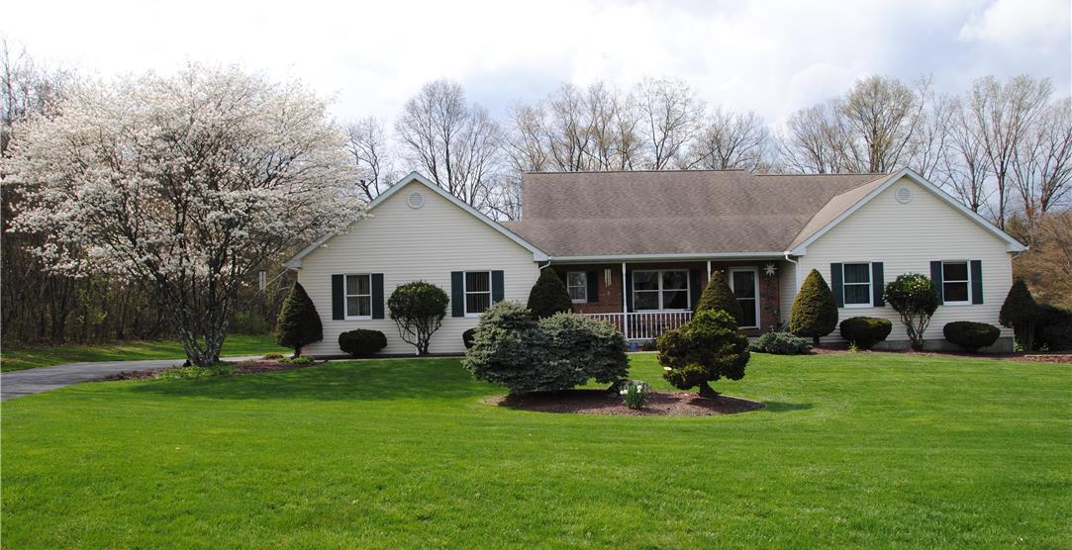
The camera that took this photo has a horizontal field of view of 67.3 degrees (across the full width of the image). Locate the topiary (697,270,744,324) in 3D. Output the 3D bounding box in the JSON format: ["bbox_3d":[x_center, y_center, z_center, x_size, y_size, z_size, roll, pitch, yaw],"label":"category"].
[{"bbox_3d":[5.506,1.048,24.000,1.430,2.420,1.430,-1,-2,-3],"label":"topiary"}]

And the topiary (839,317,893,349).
[{"bbox_3d":[10.108,1.785,24.600,1.620,1.000,1.450,-1,-2,-3],"label":"topiary"}]

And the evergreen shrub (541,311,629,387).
[{"bbox_3d":[0.786,1.288,13.600,1.560,1.360,1.500,-1,-2,-3],"label":"evergreen shrub"}]

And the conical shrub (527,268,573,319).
[{"bbox_3d":[0.428,1.019,24.000,1.430,2.540,1.430,-1,-2,-3],"label":"conical shrub"}]

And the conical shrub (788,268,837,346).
[{"bbox_3d":[8.404,0.961,24.400,1.490,2.370,1.490,-1,-2,-3],"label":"conical shrub"}]

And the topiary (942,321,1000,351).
[{"bbox_3d":[13.439,1.891,24.800,1.780,0.950,1.500,-1,-2,-3],"label":"topiary"}]

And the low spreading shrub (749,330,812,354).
[{"bbox_3d":[7.187,2.020,23.700,1.950,0.660,1.600,-1,-1,-2],"label":"low spreading shrub"}]

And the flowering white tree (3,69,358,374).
[{"bbox_3d":[-9.821,-1.687,22.300,9.830,8.340,9.200,-1,-2,-3],"label":"flowering white tree"}]

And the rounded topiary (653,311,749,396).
[{"bbox_3d":[2.732,1.273,13.100,1.520,1.430,1.500,-1,-2,-3],"label":"rounded topiary"}]

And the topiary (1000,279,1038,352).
[{"bbox_3d":[15.054,1.276,25.000,1.250,2.280,1.250,-1,-2,-3],"label":"topiary"}]

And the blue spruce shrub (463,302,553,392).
[{"bbox_3d":[-0.429,1.220,13.400,1.530,1.570,1.500,-1,-2,-3],"label":"blue spruce shrub"}]

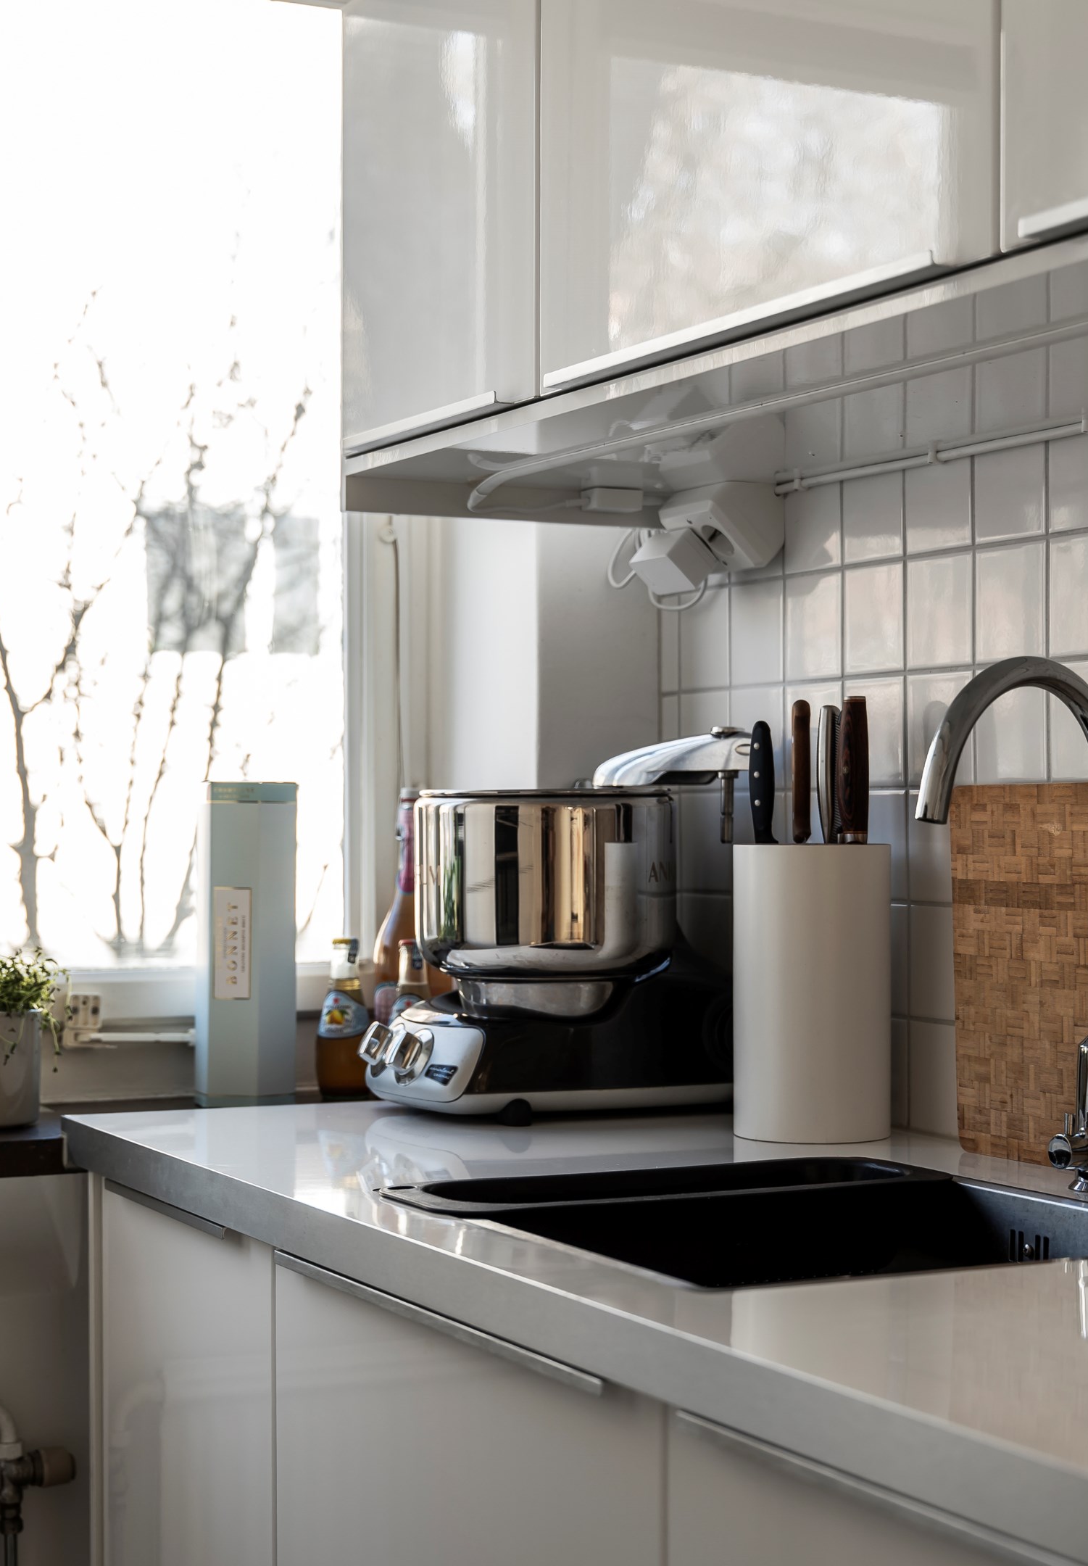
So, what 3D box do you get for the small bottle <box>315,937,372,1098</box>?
[{"bbox_3d":[-0.205,0.245,2.718,0.061,0.166,0.061,0,-1,0],"label":"small bottle"}]

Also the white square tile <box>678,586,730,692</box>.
[{"bbox_3d":[0.160,-0.143,2.611,0.008,0.098,0.096,1,-1,-27],"label":"white square tile"}]

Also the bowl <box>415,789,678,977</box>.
[{"bbox_3d":[0.003,0.094,2.446,0.244,0.171,0.244,0,-1,0],"label":"bowl"}]

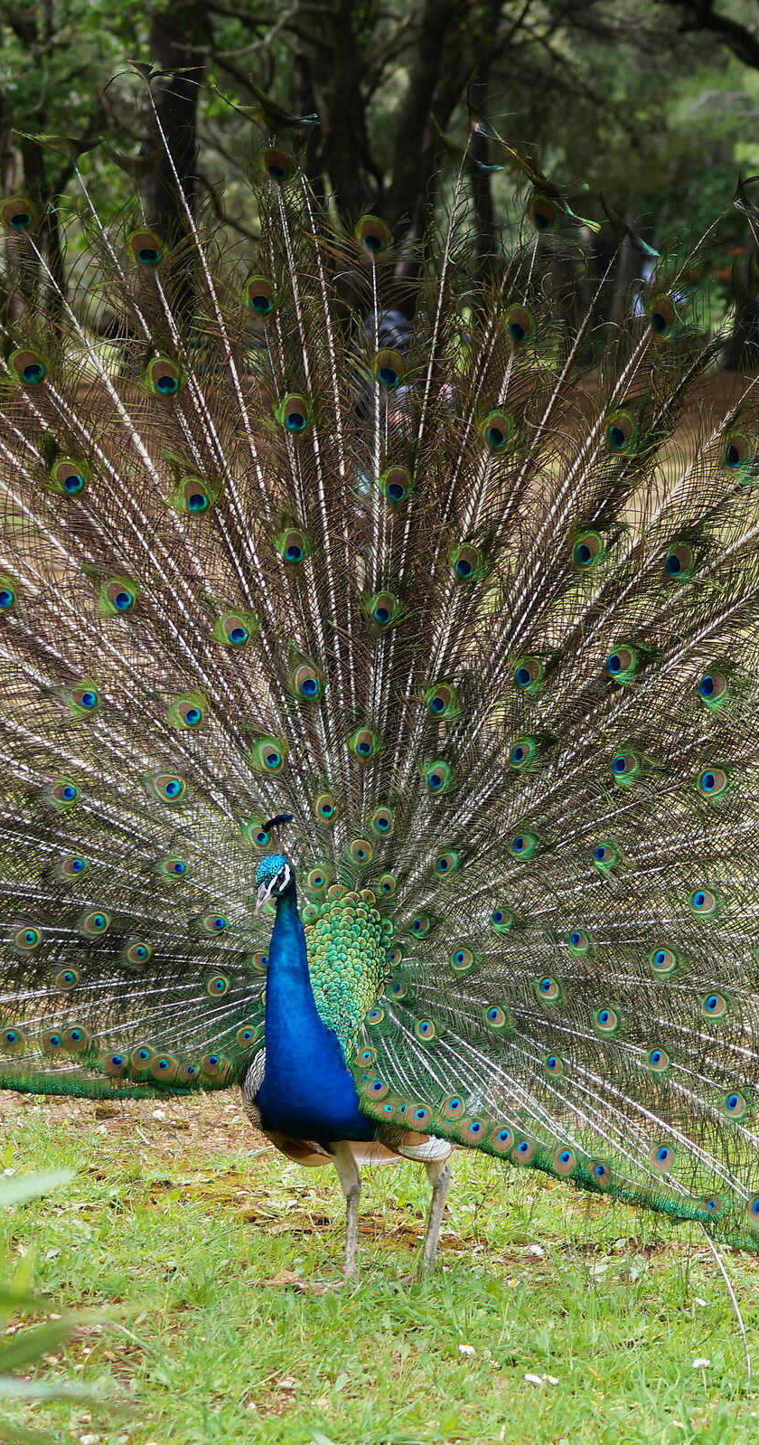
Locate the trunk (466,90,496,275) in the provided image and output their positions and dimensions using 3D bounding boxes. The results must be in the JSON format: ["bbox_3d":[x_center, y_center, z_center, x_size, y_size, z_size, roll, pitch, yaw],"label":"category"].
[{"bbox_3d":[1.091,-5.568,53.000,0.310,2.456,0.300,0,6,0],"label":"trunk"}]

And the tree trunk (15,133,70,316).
[{"bbox_3d":[-3.814,-5.527,56.000,0.550,2.307,0.500,0,6,0],"label":"tree trunk"}]

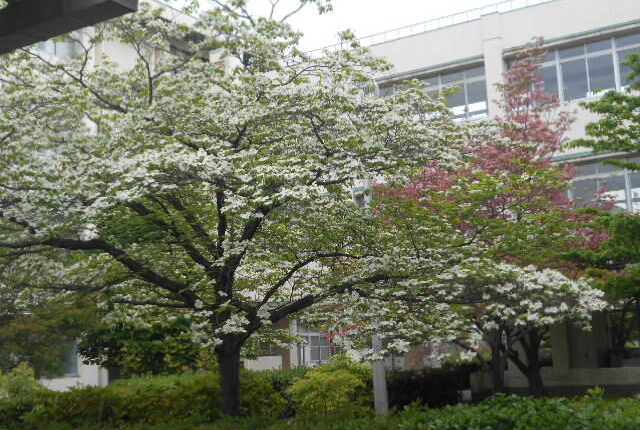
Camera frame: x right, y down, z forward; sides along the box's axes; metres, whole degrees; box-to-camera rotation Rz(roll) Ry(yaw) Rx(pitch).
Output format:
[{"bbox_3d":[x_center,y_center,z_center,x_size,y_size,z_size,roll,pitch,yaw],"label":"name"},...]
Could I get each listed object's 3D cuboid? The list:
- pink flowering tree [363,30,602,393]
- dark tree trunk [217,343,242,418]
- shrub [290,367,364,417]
[{"bbox_3d":[2.655,0.154,14.577,3.900,5.839,3.800,-5,-9,10],"label":"pink flowering tree"},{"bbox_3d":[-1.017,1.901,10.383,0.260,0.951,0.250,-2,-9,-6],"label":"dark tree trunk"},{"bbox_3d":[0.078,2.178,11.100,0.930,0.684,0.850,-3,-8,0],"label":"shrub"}]

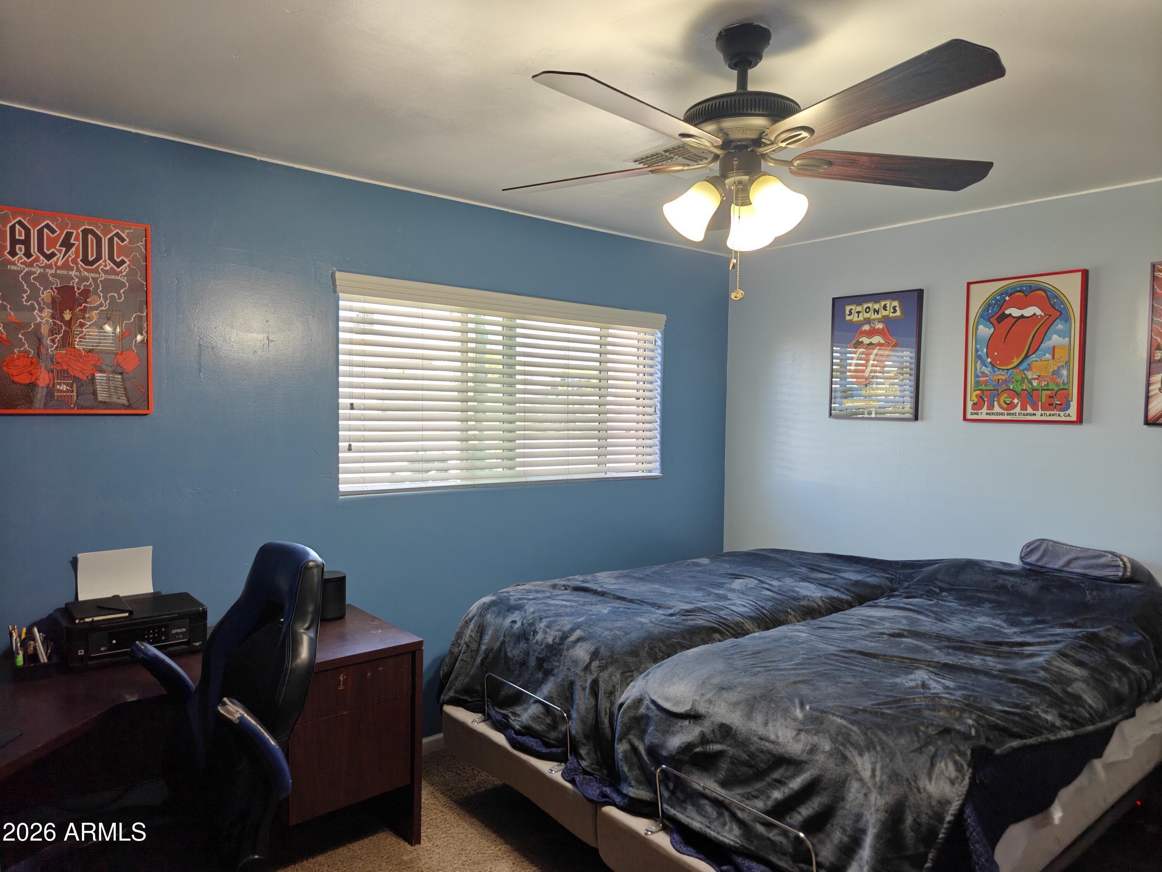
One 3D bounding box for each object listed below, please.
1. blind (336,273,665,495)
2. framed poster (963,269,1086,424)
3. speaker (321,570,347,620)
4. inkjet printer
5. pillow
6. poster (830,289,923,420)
[{"bbox_3d":[-0.276,-0.211,3.634,1.844,0.873,0.075,-1,3,-40],"label":"blind"},{"bbox_3d":[1.903,-0.369,3.328,0.030,0.625,0.468,-1,3,-40],"label":"framed poster"},{"bbox_3d":[-0.968,0.606,2.919,0.120,0.161,0.120,-1,3,-40],"label":"speaker"},{"bbox_3d":[-1.448,0.624,2.493,0.386,0.140,0.275,-1,3,-40],"label":"inkjet printer"},{"bbox_3d":[1.886,0.443,2.873,0.330,0.120,0.380,-1,3,-40],"label":"pillow"},{"bbox_3d":[1.463,-0.394,3.853,0.030,0.623,0.462,-1,3,-40],"label":"poster"}]

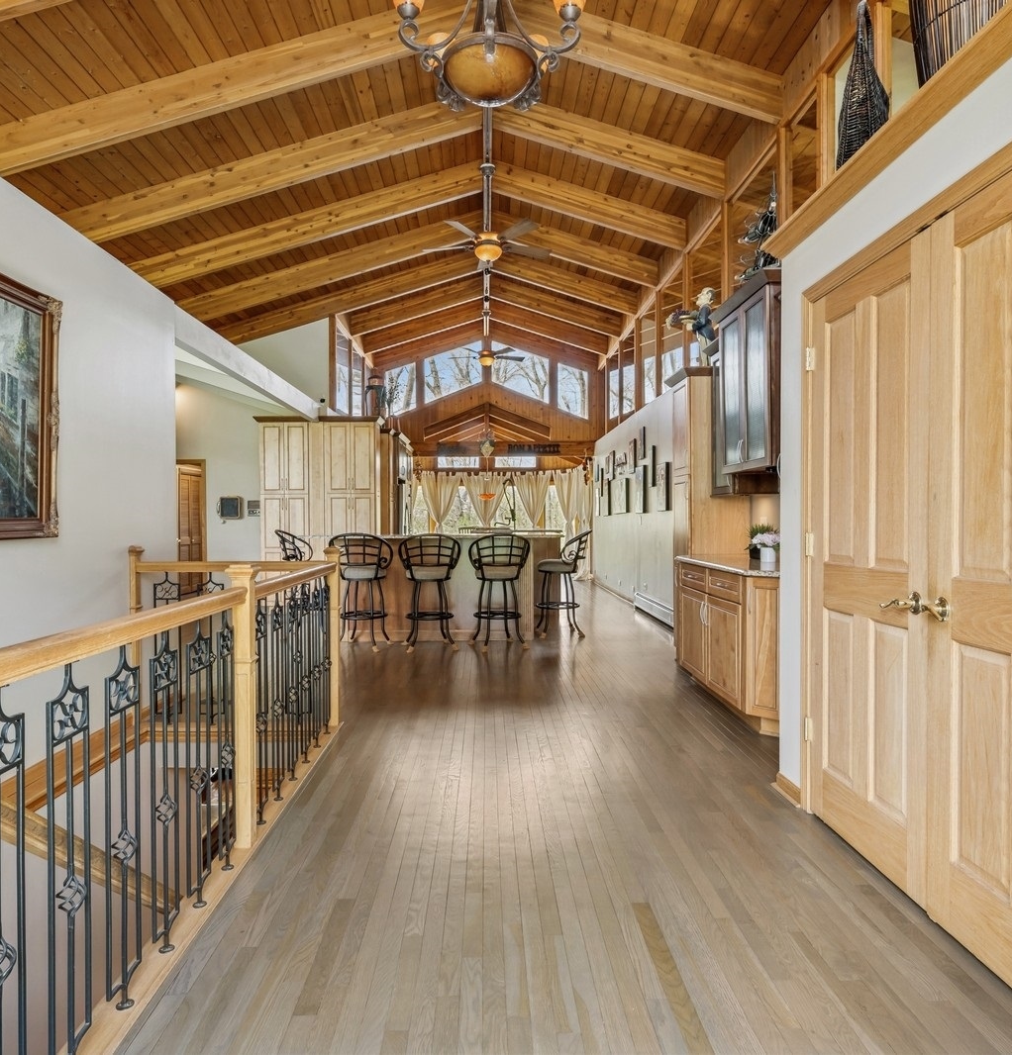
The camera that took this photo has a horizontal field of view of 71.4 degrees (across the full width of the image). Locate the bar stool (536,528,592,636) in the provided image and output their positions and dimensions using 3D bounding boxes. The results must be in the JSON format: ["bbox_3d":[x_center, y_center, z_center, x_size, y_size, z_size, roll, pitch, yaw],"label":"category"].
[{"bbox_3d":[0.604,0.573,7.299,0.575,1.070,0.570,0,1,3],"label":"bar stool"}]

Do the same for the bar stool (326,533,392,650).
[{"bbox_3d":[-1.321,0.584,6.489,0.570,1.066,0.575,0,1,5],"label":"bar stool"}]

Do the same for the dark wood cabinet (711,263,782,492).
[{"bbox_3d":[1.707,-0.865,4.786,0.450,1.266,1.330,0,1,-2],"label":"dark wood cabinet"}]

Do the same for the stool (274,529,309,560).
[{"bbox_3d":[-2.085,0.574,7.225,0.575,1.070,0.570,0,1,-8],"label":"stool"}]

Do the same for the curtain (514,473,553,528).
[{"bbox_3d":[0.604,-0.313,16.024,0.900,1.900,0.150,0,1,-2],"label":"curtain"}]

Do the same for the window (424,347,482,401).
[{"bbox_3d":[-0.999,-2.873,13.146,1.100,1.030,0.100,0,1,-2],"label":"window"}]

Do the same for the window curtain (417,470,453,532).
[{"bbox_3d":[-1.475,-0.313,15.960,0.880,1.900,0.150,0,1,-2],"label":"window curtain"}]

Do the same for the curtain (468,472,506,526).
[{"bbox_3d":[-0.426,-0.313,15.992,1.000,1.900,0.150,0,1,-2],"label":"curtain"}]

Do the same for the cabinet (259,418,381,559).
[{"bbox_3d":[-2.348,-0.147,8.940,1.550,2.476,0.440,0,1,-2],"label":"cabinet"}]

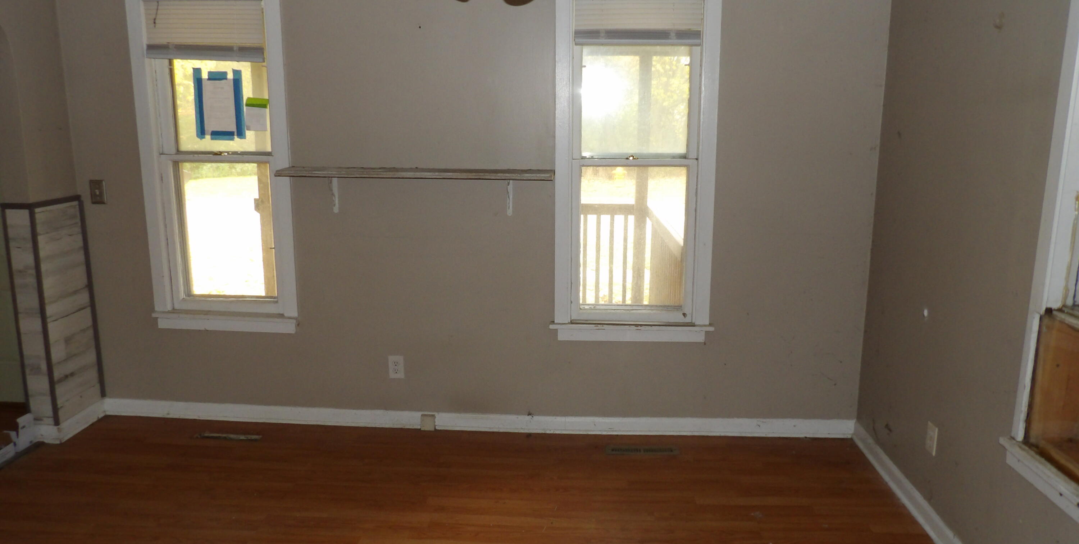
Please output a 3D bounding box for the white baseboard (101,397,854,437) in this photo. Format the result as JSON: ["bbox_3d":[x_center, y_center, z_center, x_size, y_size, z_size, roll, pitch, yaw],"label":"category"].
[{"bbox_3d":[-0.375,0.740,3.746,3.787,0.080,0.018,1,11,4],"label":"white baseboard"}]

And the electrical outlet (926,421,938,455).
[{"bbox_3d":[1.478,0.629,2.820,0.008,0.116,0.072,1,11,4],"label":"electrical outlet"}]

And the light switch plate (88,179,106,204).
[{"bbox_3d":[-2.164,-0.389,3.660,0.071,0.115,0.015,1,11,4],"label":"light switch plate"}]

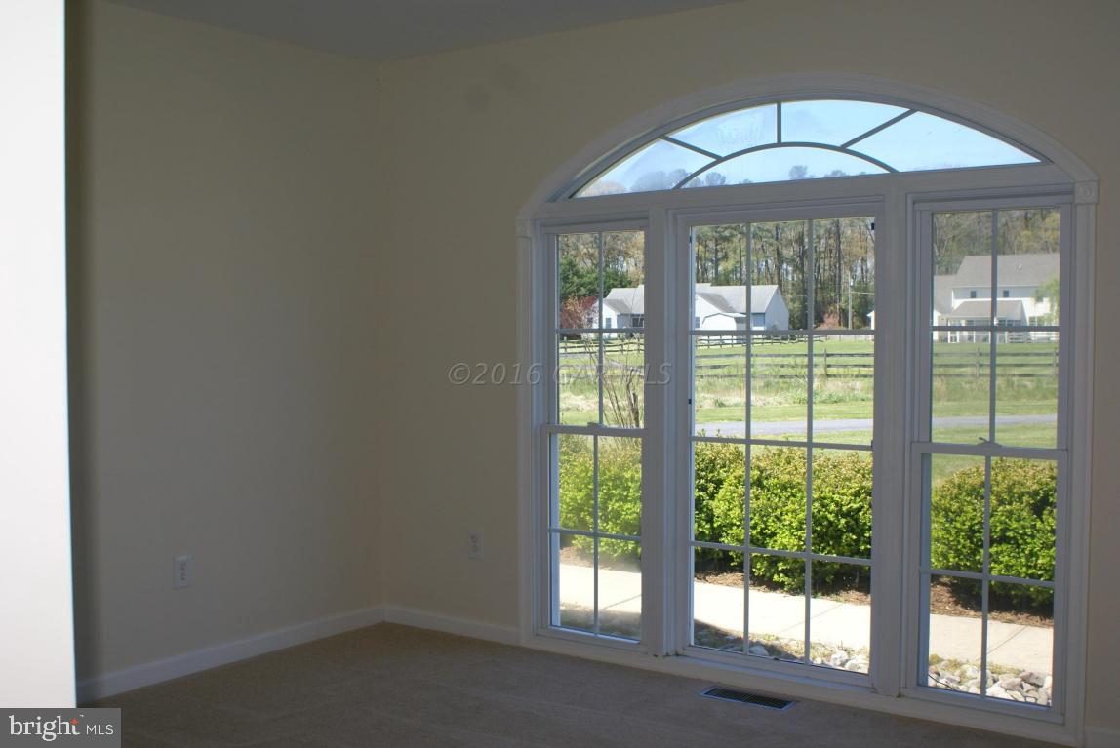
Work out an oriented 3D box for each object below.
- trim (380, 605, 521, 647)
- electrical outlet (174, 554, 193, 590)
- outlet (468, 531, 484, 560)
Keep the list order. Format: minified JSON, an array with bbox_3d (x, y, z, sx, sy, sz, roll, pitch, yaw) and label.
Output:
[{"bbox_3d":[-0.478,1.061,5.116,0.750,0.080,0.018,1,2,36],"label":"trim"},{"bbox_3d":[-1.391,0.731,4.488,0.010,0.116,0.073,1,2,36],"label":"electrical outlet"},{"bbox_3d":[-0.348,0.706,5.014,0.073,0.116,0.010,1,2,36],"label":"outlet"}]

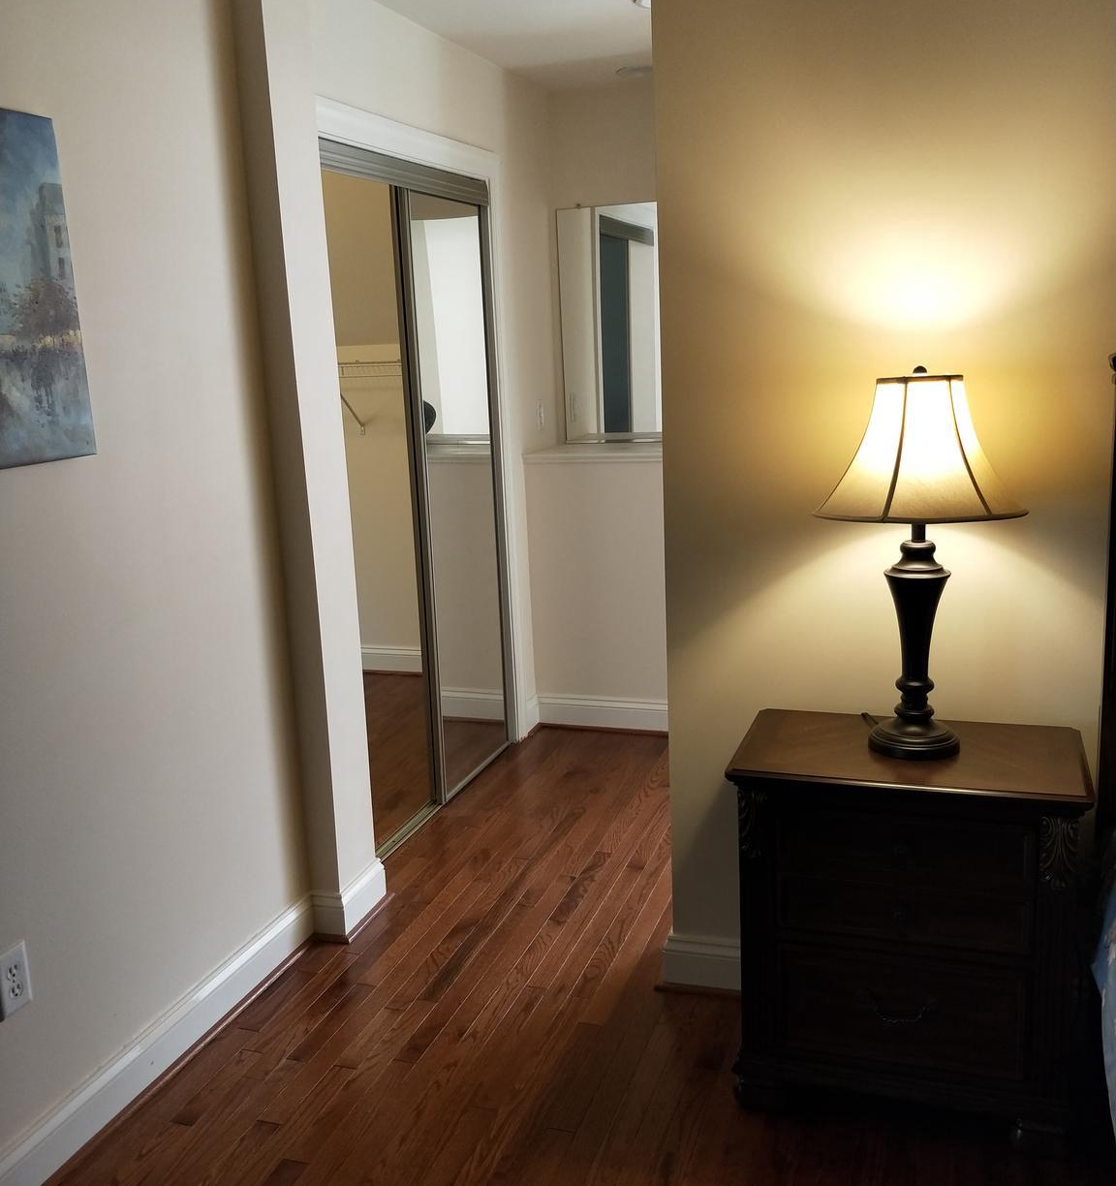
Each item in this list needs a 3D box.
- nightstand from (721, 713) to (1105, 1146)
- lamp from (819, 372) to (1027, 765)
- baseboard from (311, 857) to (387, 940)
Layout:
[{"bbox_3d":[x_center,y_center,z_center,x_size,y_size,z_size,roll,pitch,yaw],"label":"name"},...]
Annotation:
[{"bbox_3d":[0.700,0.661,2.185,0.635,0.724,0.390,2,13,18],"label":"nightstand"},{"bbox_3d":[0.692,-0.055,2.066,0.400,0.725,0.400,2,13,18],"label":"lamp"},{"bbox_3d":[-0.575,0.835,2.986,0.091,0.130,0.234,2,13,20],"label":"baseboard"}]

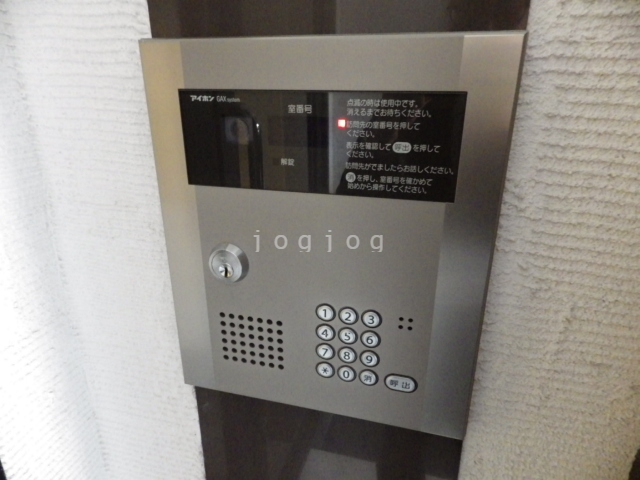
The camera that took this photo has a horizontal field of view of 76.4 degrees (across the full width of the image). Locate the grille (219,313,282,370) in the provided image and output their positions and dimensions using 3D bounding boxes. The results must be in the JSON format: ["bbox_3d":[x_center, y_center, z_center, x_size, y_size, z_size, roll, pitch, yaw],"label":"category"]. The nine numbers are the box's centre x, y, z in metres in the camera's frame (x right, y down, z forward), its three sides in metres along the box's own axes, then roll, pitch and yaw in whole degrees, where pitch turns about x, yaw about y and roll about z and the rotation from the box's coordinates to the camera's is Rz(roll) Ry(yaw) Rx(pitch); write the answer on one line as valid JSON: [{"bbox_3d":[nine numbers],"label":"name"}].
[{"bbox_3d":[-0.062,0.092,0.372,0.061,0.052,0.005,6,21,14],"label":"grille"}]

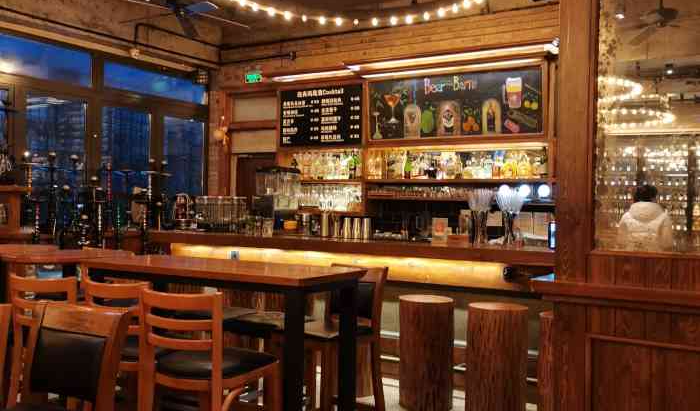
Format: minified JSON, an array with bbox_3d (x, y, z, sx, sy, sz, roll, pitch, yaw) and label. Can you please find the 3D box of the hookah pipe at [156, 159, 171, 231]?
[{"bbox_3d":[-1.730,-0.093,6.500,0.145,0.660,0.145,1,0,32],"label":"hookah pipe"}]

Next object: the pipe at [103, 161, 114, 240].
[{"bbox_3d":[-1.998,-0.037,5.800,0.130,0.670,0.130,1,0,33],"label":"pipe"}]

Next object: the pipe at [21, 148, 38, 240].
[{"bbox_3d":[-2.744,-0.086,6.000,0.165,0.740,0.165,1,0,32],"label":"pipe"}]

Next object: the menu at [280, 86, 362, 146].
[{"bbox_3d":[-0.356,-1.054,8.341,1.186,0.711,0.030,1,0,33],"label":"menu"}]

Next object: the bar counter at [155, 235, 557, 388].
[{"bbox_3d":[-0.001,0.821,5.695,4.050,1.090,0.700,1,0,33],"label":"bar counter"}]

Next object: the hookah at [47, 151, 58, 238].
[{"bbox_3d":[-2.419,-0.077,5.700,0.140,0.724,0.140,1,0,33],"label":"hookah"}]

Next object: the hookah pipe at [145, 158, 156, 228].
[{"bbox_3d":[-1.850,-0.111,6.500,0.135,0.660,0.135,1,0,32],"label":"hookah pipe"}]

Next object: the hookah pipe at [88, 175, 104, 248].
[{"bbox_3d":[-2.242,0.053,6.200,0.150,0.630,0.150,1,0,32],"label":"hookah pipe"}]

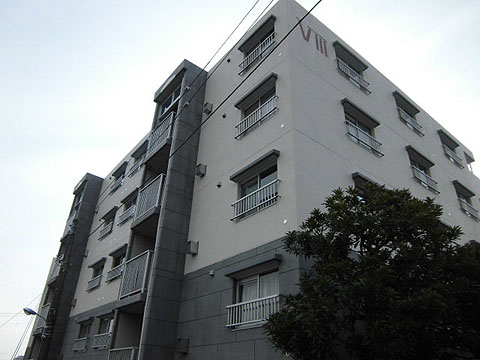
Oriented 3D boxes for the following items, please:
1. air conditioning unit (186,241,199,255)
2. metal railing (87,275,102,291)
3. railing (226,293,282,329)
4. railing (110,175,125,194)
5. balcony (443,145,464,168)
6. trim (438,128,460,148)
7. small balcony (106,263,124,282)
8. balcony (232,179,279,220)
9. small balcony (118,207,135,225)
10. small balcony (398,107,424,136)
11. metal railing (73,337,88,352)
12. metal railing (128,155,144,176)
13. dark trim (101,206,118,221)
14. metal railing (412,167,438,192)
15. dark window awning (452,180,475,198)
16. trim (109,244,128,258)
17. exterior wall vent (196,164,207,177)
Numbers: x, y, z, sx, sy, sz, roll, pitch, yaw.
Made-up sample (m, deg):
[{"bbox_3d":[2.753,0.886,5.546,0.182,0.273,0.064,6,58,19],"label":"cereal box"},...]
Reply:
[{"bbox_3d":[-1.414,2.049,10.780,0.250,0.380,0.280,24,-36,-32],"label":"air conditioning unit"},{"bbox_3d":[-7.098,5.075,17.577,0.102,0.472,1.846,23,-36,-31],"label":"metal railing"},{"bbox_3d":[0.250,2.810,7.588,0.140,0.460,1.780,24,-36,-31],"label":"railing"},{"bbox_3d":[-6.778,0.330,19.912,0.110,0.500,1.760,24,-36,-32],"label":"railing"},{"bbox_3d":[9.342,-0.978,15.776,1.740,0.480,0.140,24,-36,-31],"label":"balcony"},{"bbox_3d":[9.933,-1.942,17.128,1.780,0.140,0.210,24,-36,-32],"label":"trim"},{"bbox_3d":[-5.454,4.090,15.739,0.102,0.472,1.846,23,-36,-31],"label":"small balcony"},{"bbox_3d":[0.376,0.551,9.249,0.102,0.472,1.846,23,-36,-31],"label":"balcony"},{"bbox_3d":[-5.151,1.642,16.456,0.140,0.465,1.810,24,-36,-31],"label":"small balcony"},{"bbox_3d":[6.646,-2.210,14.010,1.700,0.490,0.140,24,-36,-31],"label":"small balcony"},{"bbox_3d":[-7.170,7.378,16.203,0.102,0.472,1.846,23,-36,-31],"label":"metal railing"},{"bbox_3d":[-5.047,-0.574,17.749,0.140,0.490,1.810,24,-36,-31],"label":"metal railing"},{"bbox_3d":[-6.753,1.747,18.714,0.220,0.130,1.790,24,-36,-31],"label":"dark trim"},{"bbox_3d":[6.851,0.024,13.236,1.846,0.472,0.102,23,-36,-31],"label":"metal railing"},{"bbox_3d":[9.759,0.388,15.661,1.740,0.130,0.200,23,-36,-32],"label":"dark window awning"},{"bbox_3d":[-5.458,3.185,16.238,0.196,0.116,1.828,23,-36,-31],"label":"trim"},{"bbox_3d":[-1.301,-0.314,12.215,0.219,0.332,0.241,23,-36,-31],"label":"exterior wall vent"}]

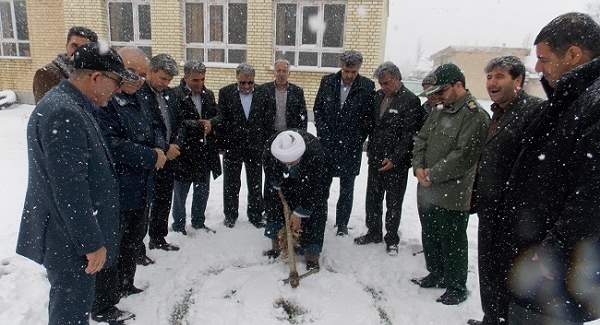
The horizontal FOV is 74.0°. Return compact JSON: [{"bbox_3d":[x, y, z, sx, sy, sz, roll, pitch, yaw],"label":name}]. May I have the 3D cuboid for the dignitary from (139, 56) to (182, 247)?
[{"bbox_3d":[-1.196,-0.039,3.382,0.420,1.680,0.530,11,13,40],"label":"dignitary"}]

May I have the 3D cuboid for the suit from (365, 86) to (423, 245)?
[{"bbox_3d":[0.909,0.018,3.925,0.550,1.480,0.380,9,11,30],"label":"suit"}]

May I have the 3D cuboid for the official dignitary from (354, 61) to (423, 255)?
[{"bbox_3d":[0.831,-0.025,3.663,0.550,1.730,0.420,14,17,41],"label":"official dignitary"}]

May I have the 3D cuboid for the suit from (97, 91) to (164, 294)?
[{"bbox_3d":[-1.111,0.240,2.555,0.420,1.390,0.530,5,13,12],"label":"suit"}]

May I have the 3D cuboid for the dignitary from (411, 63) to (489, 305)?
[{"bbox_3d":[1.085,0.174,2.892,0.440,1.710,0.540,-5,15,-31],"label":"dignitary"}]

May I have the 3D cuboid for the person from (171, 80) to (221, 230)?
[{"bbox_3d":[-1.063,-0.085,3.977,0.550,1.580,0.400,-2,11,-27],"label":"person"}]

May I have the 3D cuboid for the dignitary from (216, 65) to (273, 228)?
[{"bbox_3d":[-0.543,-0.165,4.197,0.580,1.710,0.380,2,10,-5],"label":"dignitary"}]

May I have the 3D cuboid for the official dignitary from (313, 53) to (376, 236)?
[{"bbox_3d":[0.451,-0.158,3.964,0.580,1.820,0.390,6,13,14],"label":"official dignitary"}]

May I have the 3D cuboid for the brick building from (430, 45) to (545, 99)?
[{"bbox_3d":[11.209,-5.366,24.825,4.500,3.080,6.400,4,10,6],"label":"brick building"}]

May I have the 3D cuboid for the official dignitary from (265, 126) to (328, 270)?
[{"bbox_3d":[-0.028,0.291,3.297,0.560,1.170,0.780,4,10,7],"label":"official dignitary"}]

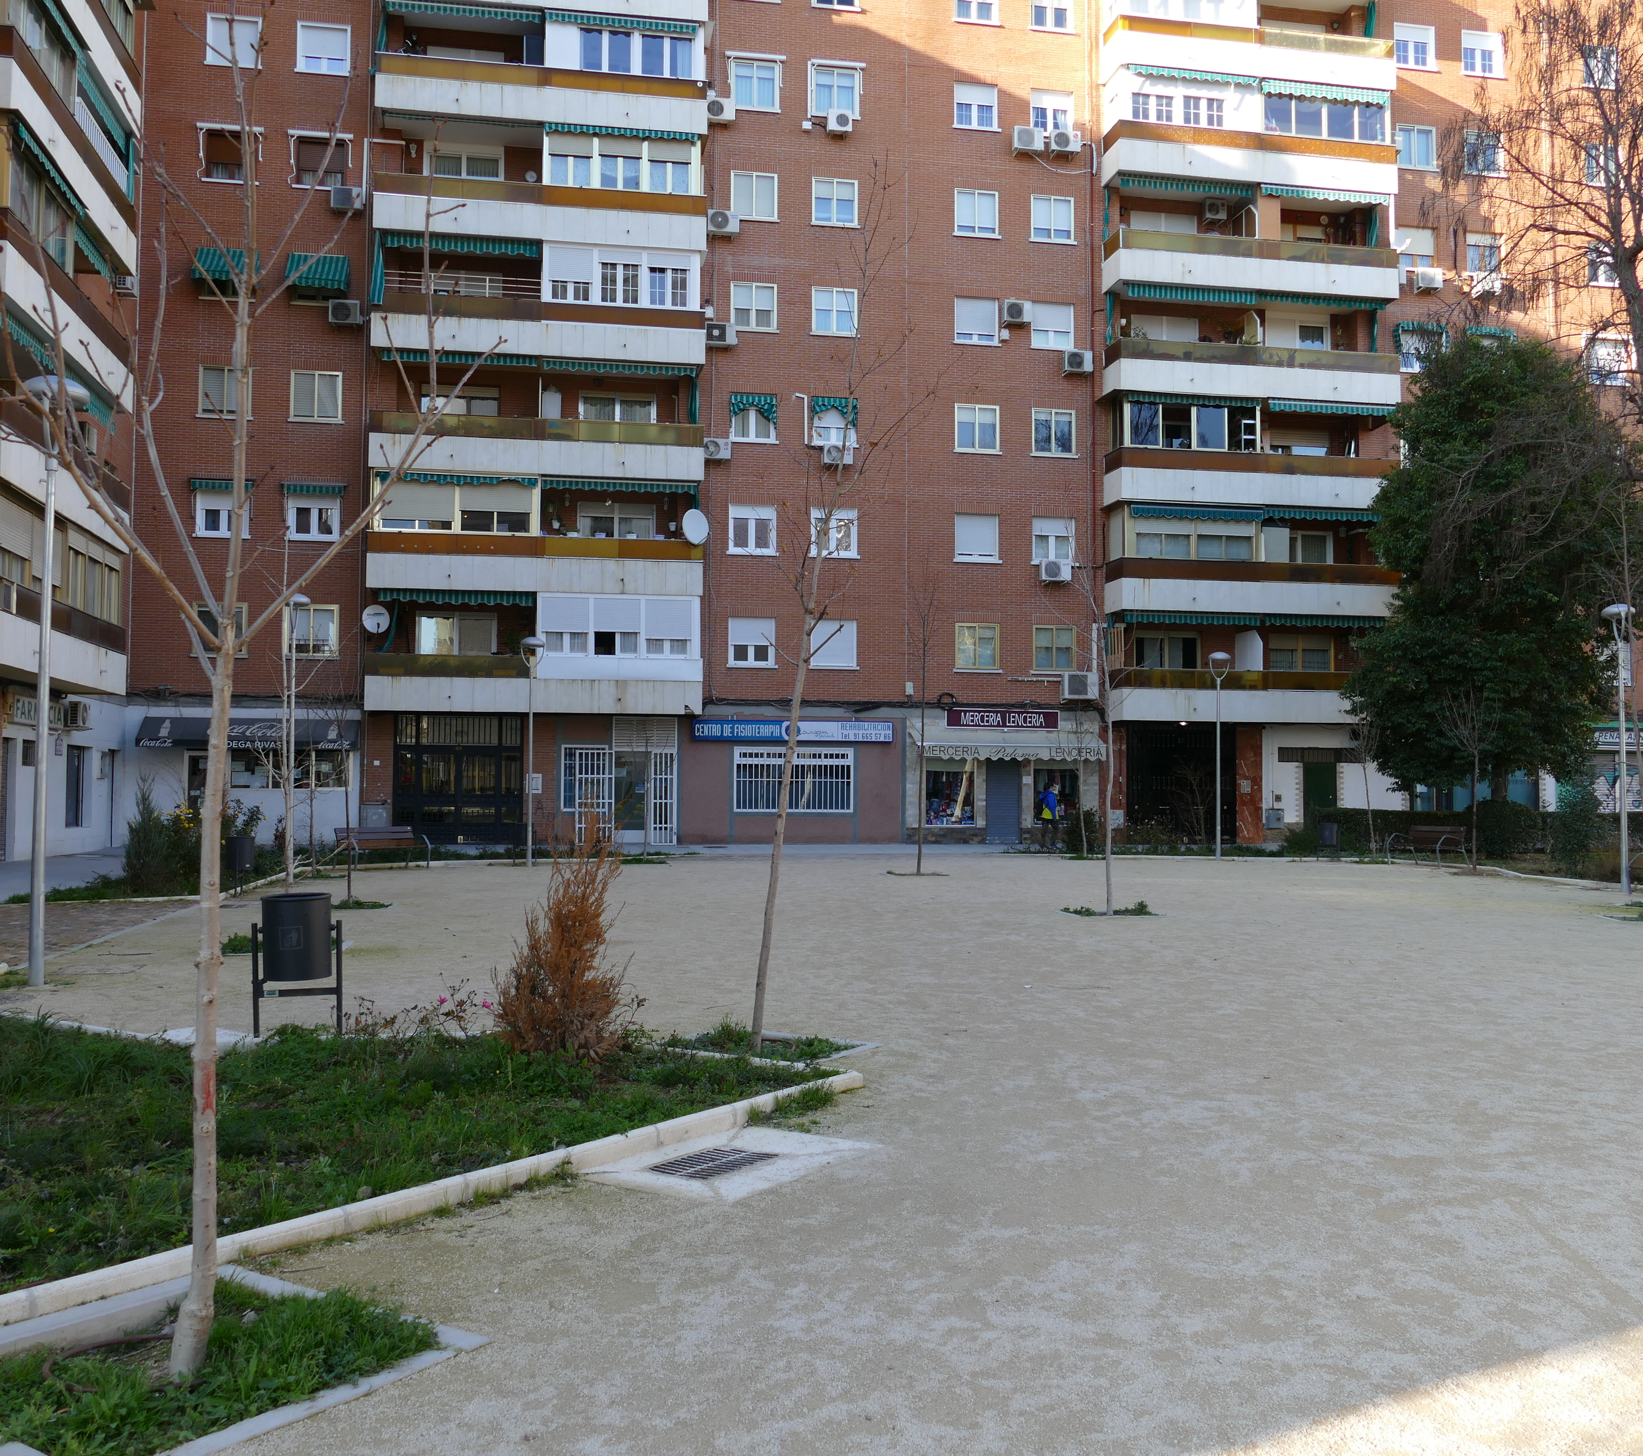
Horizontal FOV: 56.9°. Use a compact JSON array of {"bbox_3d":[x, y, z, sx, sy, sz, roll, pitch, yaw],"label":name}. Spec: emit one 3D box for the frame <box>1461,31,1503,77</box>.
[{"bbox_3d":[18.628,-18.940,42.685,1.294,1.281,0.130,1,-3,-11],"label":"frame"}]

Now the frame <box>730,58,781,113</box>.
[{"bbox_3d":[-1.688,-16.563,39.156,1.289,1.325,0.150,1,-3,-11],"label":"frame"}]

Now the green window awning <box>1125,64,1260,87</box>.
[{"bbox_3d":[9.736,-17.042,39.672,3.740,0.271,0.400,1,-3,-11],"label":"green window awning"}]

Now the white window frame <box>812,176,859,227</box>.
[{"bbox_3d":[0.349,-13.516,39.035,1.208,1.238,0.140,1,-3,-11],"label":"white window frame"}]

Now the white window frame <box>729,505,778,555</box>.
[{"bbox_3d":[-1.701,-4.955,38.124,1.225,1.256,0.130,1,-3,-11],"label":"white window frame"}]

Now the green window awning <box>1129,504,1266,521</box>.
[{"bbox_3d":[9.516,-5.429,38.542,3.586,0.305,0.300,1,-3,-11],"label":"green window awning"}]

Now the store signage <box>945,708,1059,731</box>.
[{"bbox_3d":[4.755,-0.200,39.588,3.100,0.500,0.150,1,-3,-11],"label":"store signage"}]

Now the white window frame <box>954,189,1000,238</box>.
[{"bbox_3d":[4.141,-13.591,40.154,1.260,1.260,0.140,1,-3,-11],"label":"white window frame"}]

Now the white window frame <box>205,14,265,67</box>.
[{"bbox_3d":[-14.104,-16.490,36.403,1.317,1.234,0.140,1,-3,-11],"label":"white window frame"}]

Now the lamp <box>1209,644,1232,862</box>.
[{"bbox_3d":[8.267,0.572,31.599,0.430,4.335,0.430,1,-3,-11],"label":"lamp"}]

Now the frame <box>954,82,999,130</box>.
[{"bbox_3d":[3.974,-15.875,38.888,1.199,1.195,0.160,1,-3,-11],"label":"frame"}]

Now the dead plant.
[{"bbox_3d":[-1.319,1.086,7.907,0.760,1.220,0.740,1,-3,-11],"label":"dead plant"}]

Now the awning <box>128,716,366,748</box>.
[{"bbox_3d":[-13.257,0.129,35.326,4.844,0.720,0.800,1,-3,-11],"label":"awning"}]

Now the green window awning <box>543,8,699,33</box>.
[{"bbox_3d":[-4.864,-17.200,37.108,3.741,0.302,0.350,1,-3,-11],"label":"green window awning"}]

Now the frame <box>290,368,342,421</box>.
[{"bbox_3d":[-12.110,-7.939,36.426,1.230,1.254,0.130,1,-3,-11],"label":"frame"}]

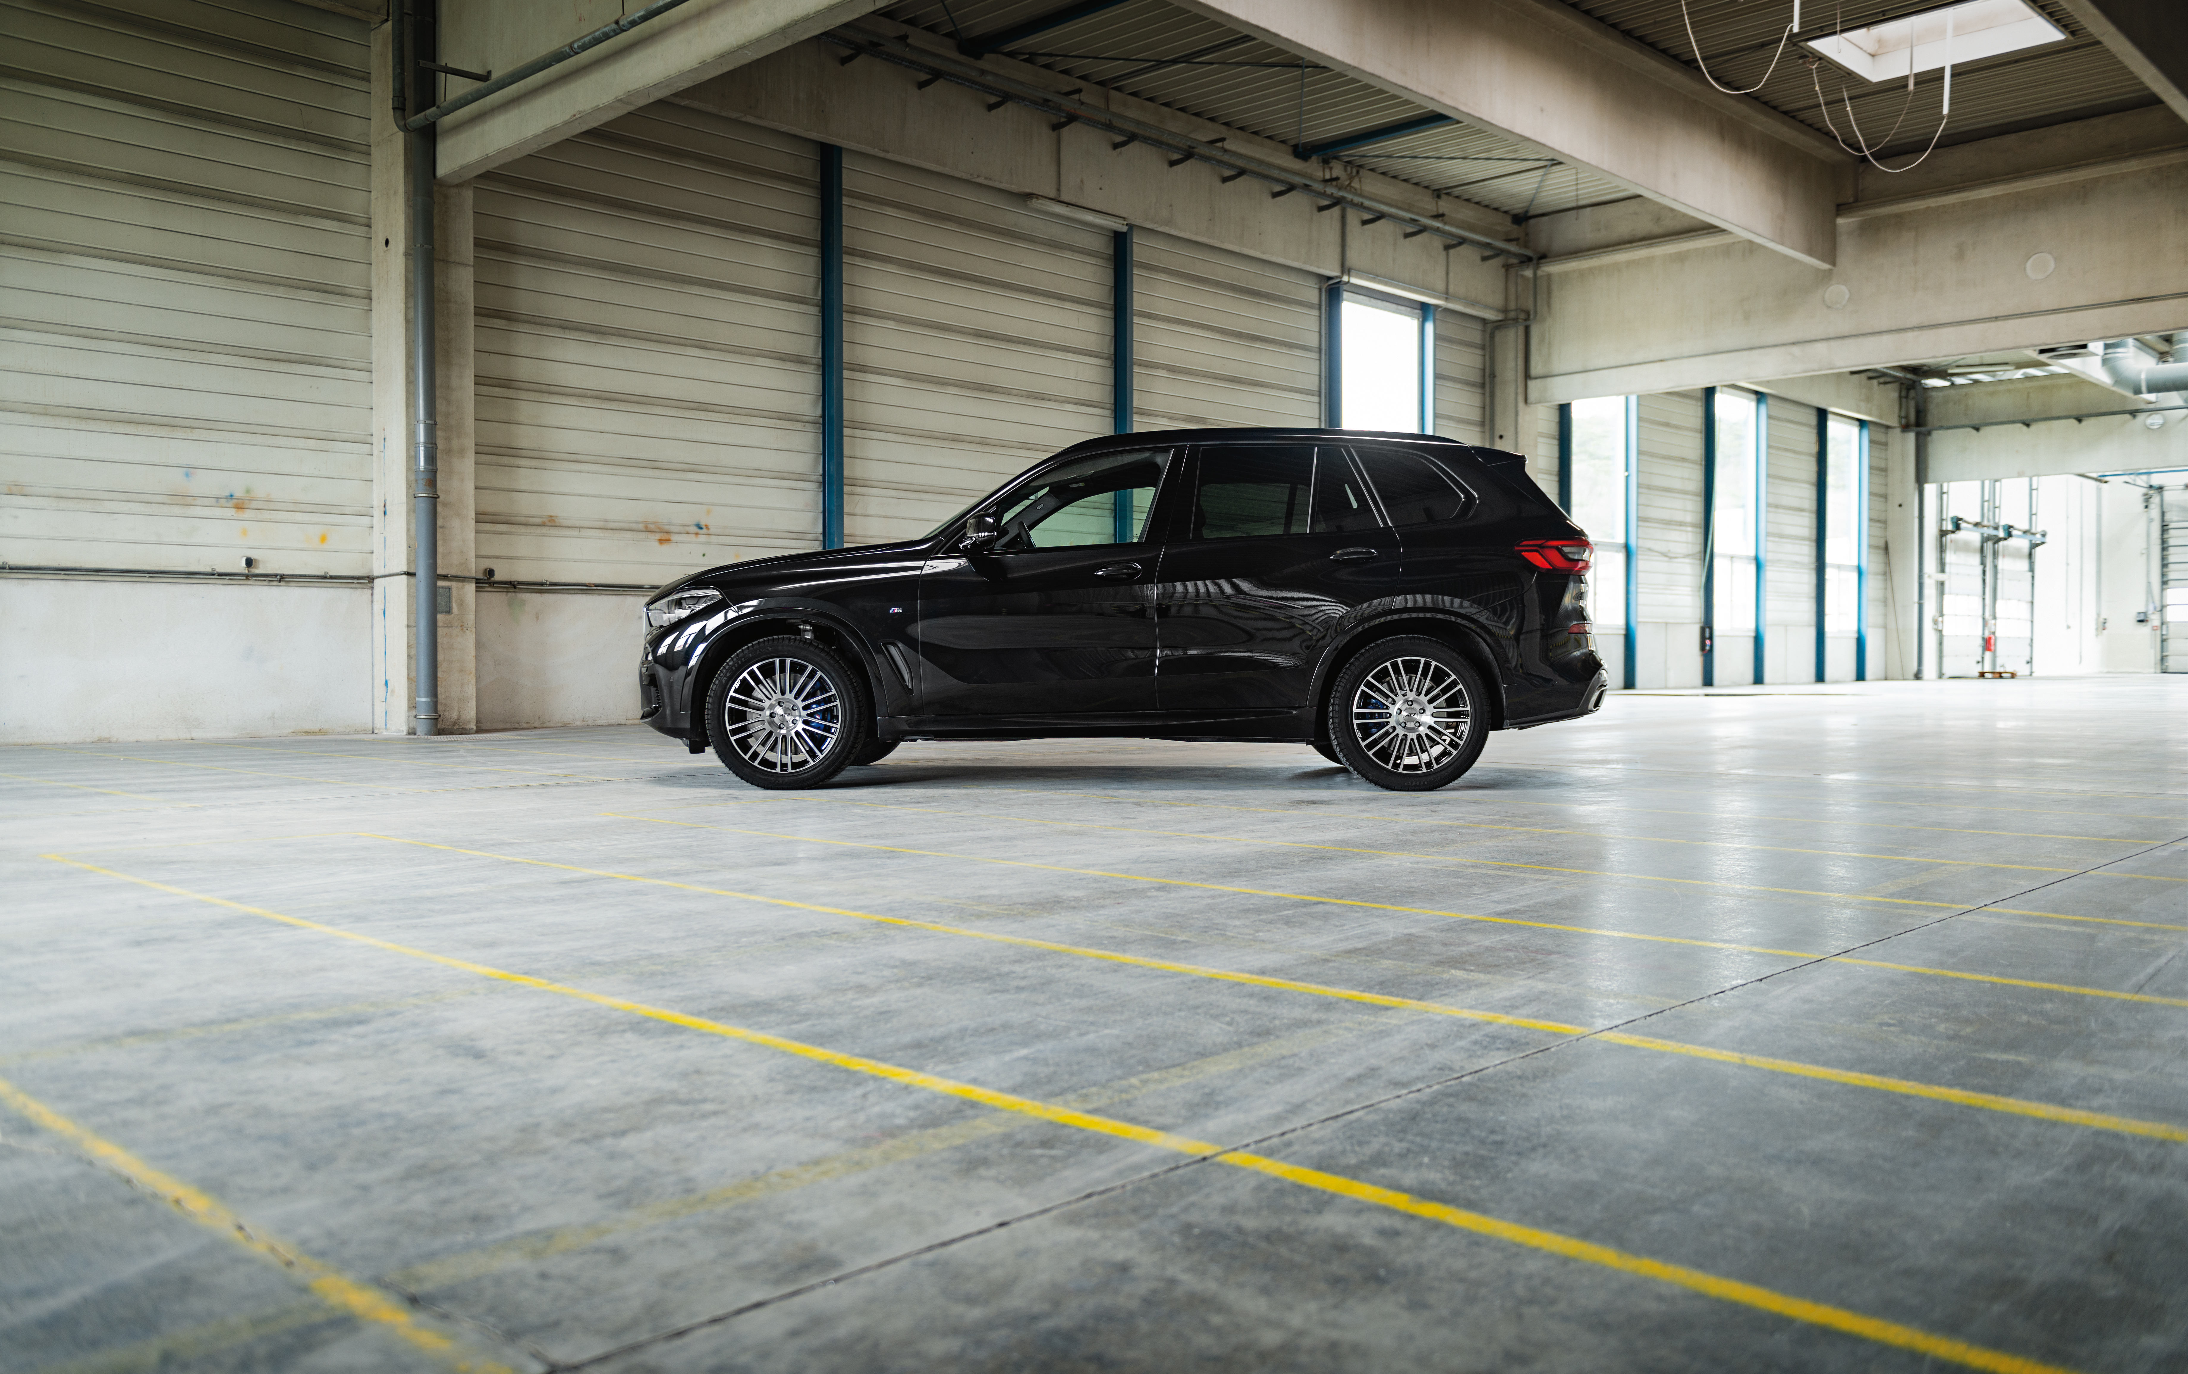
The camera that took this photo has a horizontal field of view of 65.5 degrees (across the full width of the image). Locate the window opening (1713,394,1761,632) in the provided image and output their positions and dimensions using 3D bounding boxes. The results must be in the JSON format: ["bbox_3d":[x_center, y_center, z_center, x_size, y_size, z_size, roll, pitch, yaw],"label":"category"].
[{"bbox_3d":[12.685,-3.412,33.741,0.150,4.800,2.000,1,2,44],"label":"window opening"}]

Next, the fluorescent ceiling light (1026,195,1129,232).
[{"bbox_3d":[-0.194,-5.408,19.510,0.140,0.110,1.600,1,2,44],"label":"fluorescent ceiling light"}]

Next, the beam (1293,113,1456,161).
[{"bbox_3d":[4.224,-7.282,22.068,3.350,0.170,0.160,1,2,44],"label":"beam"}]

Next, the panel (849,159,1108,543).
[{"bbox_3d":[-1.205,-3.292,19.282,0.200,4.750,4.150,1,2,44],"label":"panel"}]

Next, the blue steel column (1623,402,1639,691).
[{"bbox_3d":[9.302,-2.792,29.428,0.200,5.700,0.110,1,2,44],"label":"blue steel column"}]

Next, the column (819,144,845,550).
[{"bbox_3d":[-2.611,-2.538,17.108,0.200,5.700,0.110,1,2,44],"label":"column"}]

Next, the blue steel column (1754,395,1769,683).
[{"bbox_3d":[13.069,-2.872,33.324,0.200,5.700,0.110,1,2,44],"label":"blue steel column"}]

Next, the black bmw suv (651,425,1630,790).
[{"bbox_3d":[0.148,-0.400,9.022,4.930,1.750,2.080,0,1,2],"label":"black bmw suv"}]

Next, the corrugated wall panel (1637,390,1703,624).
[{"bbox_3d":[10.278,-3.397,30.614,0.080,4.500,2.950,1,2,44],"label":"corrugated wall panel"}]

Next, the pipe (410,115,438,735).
[{"bbox_3d":[-5.281,-2.163,13.446,0.165,5.100,0.165,1,2,44],"label":"pipe"}]

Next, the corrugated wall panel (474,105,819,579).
[{"bbox_3d":[-4.188,-3.230,16.185,0.200,4.750,3.900,1,2,44],"label":"corrugated wall panel"}]

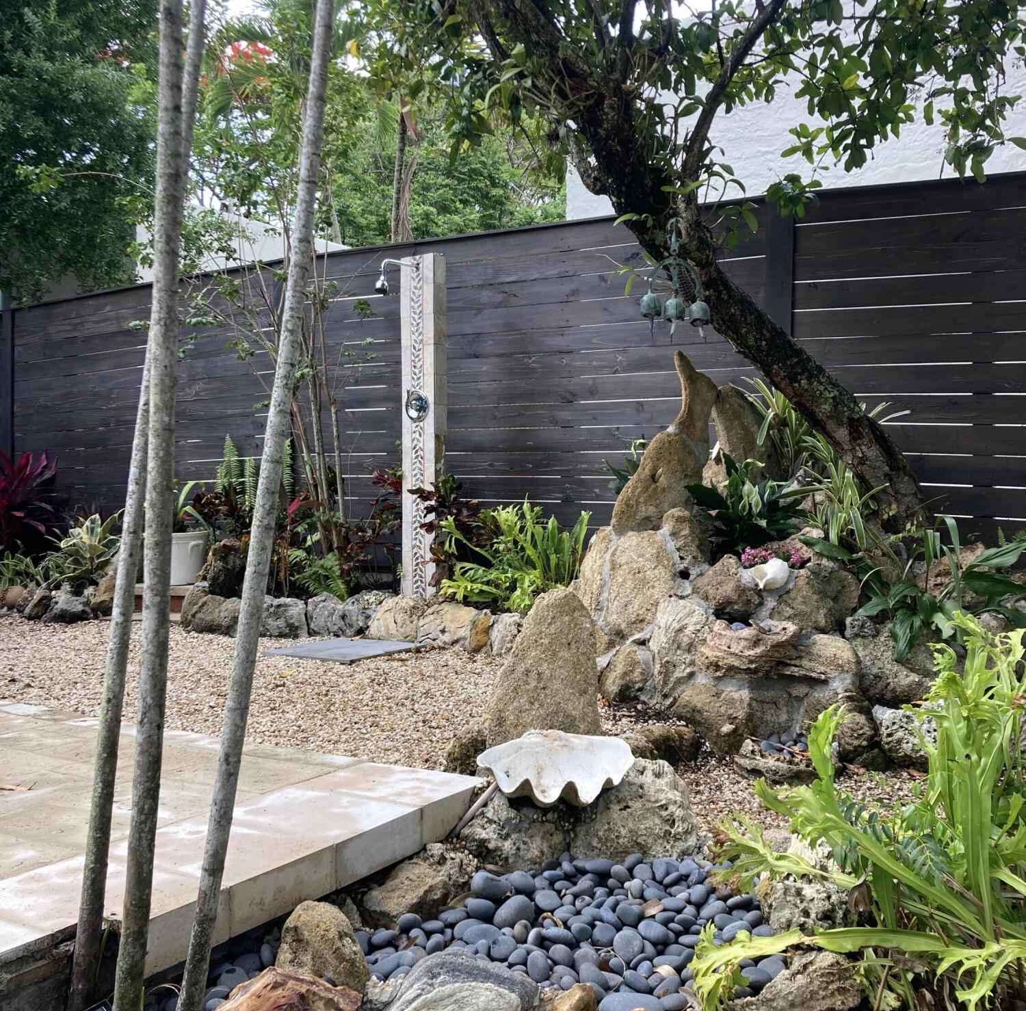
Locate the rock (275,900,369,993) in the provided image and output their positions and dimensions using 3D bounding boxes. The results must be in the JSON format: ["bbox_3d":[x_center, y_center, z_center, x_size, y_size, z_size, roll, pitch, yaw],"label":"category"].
[{"bbox_3d":[-0.345,0.799,2.000,0.165,0.175,0.150,0,1,0],"label":"rock"}]

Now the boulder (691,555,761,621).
[{"bbox_3d":[0.788,0.304,4.118,0.270,0.240,0.260,0,3,0],"label":"boulder"}]

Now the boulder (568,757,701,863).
[{"bbox_3d":[0.274,0.692,2.520,0.300,0.245,0.250,0,1,0],"label":"boulder"}]

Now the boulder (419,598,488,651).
[{"bbox_3d":[-0.293,0.594,5.520,0.340,0.250,0.240,0,1,30],"label":"boulder"}]

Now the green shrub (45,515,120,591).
[{"bbox_3d":[-2.738,0.293,7.071,0.480,0.480,0.440,0,3,0],"label":"green shrub"}]

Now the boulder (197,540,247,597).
[{"bbox_3d":[-1.691,0.383,6.450,0.290,0.350,0.290,0,1,0],"label":"boulder"}]

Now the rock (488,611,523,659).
[{"bbox_3d":[-0.032,0.573,4.920,0.150,0.205,0.180,0,1,-5],"label":"rock"}]

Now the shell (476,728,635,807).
[{"bbox_3d":[0.118,0.763,3.238,0.450,0.170,0.270,0,3,0],"label":"shell"}]

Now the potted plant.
[{"bbox_3d":[-2.045,0.156,6.780,0.380,0.625,0.380,0,1,-17],"label":"potted plant"}]

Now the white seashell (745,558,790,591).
[{"bbox_3d":[0.809,0.218,3.520,0.140,0.100,0.120,0,1,13],"label":"white seashell"}]

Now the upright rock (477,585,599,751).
[{"bbox_3d":[0.075,0.470,3.150,0.335,0.470,0.230,0,1,0],"label":"upright rock"}]

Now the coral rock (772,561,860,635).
[{"bbox_3d":[1.124,0.339,4.140,0.320,0.260,0.280,0,3,0],"label":"coral rock"}]

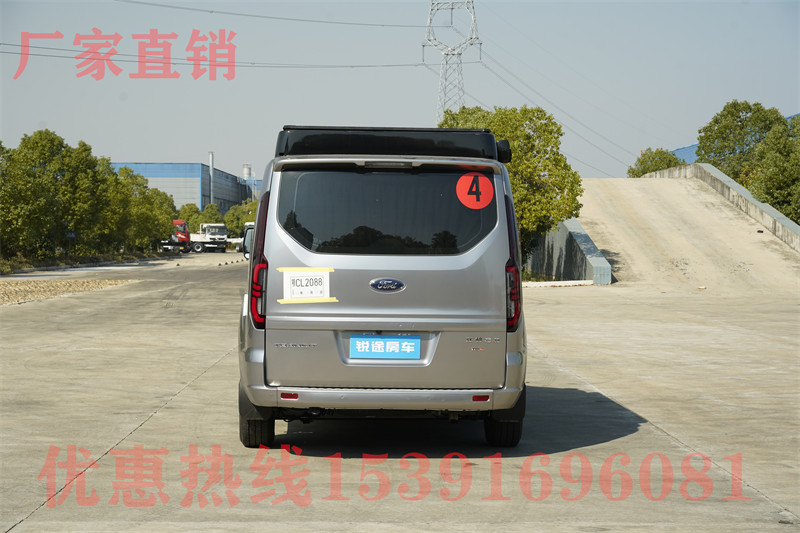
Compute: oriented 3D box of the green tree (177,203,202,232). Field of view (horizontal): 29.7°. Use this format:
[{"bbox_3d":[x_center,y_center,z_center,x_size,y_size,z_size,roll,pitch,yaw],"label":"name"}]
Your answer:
[{"bbox_3d":[-23.970,-4.470,172.000,3.500,5.600,3.500,0,1,0],"label":"green tree"}]

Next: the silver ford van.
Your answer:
[{"bbox_3d":[-0.165,0.125,11.900,2.070,2.160,5.000,0,1,-2],"label":"silver ford van"}]

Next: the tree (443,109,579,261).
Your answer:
[{"bbox_3d":[3.840,-2.560,52.500,5.000,6.100,4.900,0,1,0],"label":"tree"}]

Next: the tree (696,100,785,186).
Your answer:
[{"bbox_3d":[17.630,-4.200,78.000,5.100,8.300,5.100,0,1,0],"label":"tree"}]

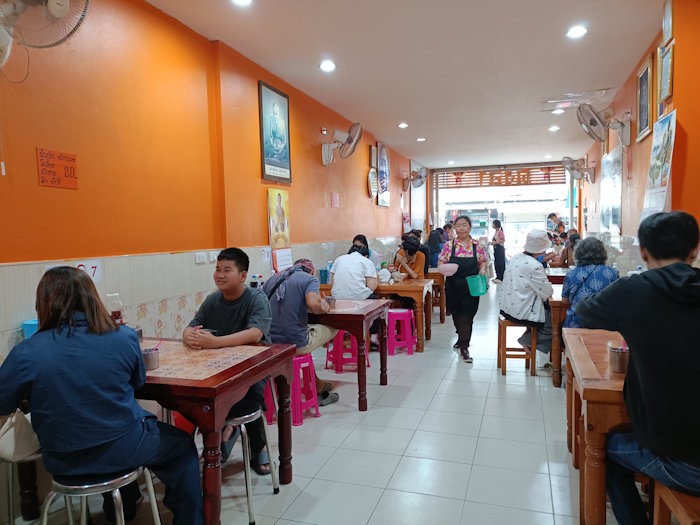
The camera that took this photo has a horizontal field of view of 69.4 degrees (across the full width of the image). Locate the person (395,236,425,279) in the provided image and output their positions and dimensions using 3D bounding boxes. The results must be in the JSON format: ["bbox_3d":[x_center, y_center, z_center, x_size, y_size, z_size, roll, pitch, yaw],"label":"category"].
[{"bbox_3d":[0.774,0.307,6.639,0.450,1.270,0.680,0,4,19],"label":"person"}]

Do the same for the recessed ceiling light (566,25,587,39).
[{"bbox_3d":[1.812,-1.842,4.044,0.150,0.040,0.150,0,4,19],"label":"recessed ceiling light"}]

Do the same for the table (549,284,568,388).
[{"bbox_3d":[2.289,0.652,4.766,0.820,0.740,1.200,0,4,19],"label":"table"}]

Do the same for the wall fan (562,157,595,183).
[{"bbox_3d":[4.057,-1.647,8.987,0.490,0.480,0.450,1,4,31],"label":"wall fan"}]

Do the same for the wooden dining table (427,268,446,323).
[{"bbox_3d":[0.884,0.493,7.778,1.200,0.720,0.730,0,4,19],"label":"wooden dining table"}]

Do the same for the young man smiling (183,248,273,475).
[{"bbox_3d":[-0.677,0.549,3.054,0.500,1.270,0.700,0,4,19],"label":"young man smiling"}]

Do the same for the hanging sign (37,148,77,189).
[{"bbox_3d":[-1.555,-0.497,2.704,0.010,0.195,0.245,0,4,19],"label":"hanging sign"}]

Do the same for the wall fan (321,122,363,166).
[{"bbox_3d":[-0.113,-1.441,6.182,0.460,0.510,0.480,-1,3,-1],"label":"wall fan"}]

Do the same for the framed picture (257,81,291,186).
[{"bbox_3d":[-0.711,-1.243,4.946,0.040,0.910,0.660,0,4,19],"label":"framed picture"}]

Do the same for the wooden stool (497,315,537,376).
[{"bbox_3d":[1.553,0.774,4.725,0.310,0.490,0.310,-1,3,8],"label":"wooden stool"}]

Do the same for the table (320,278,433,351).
[{"bbox_3d":[0.368,0.609,6.195,1.200,0.735,0.800,0,4,19],"label":"table"}]

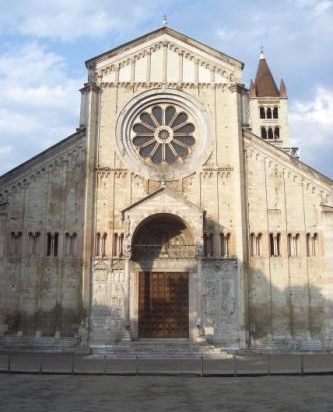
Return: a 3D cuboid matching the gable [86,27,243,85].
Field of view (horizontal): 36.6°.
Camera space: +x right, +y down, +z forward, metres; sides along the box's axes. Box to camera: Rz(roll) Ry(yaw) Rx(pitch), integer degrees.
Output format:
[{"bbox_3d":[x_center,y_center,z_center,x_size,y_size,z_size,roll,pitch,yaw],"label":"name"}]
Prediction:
[{"bbox_3d":[-0.114,-11.816,40.404,12.399,5.028,1.000,0,-14,-1],"label":"gable"}]

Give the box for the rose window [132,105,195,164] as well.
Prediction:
[{"bbox_3d":[-0.155,-5.504,39.079,4.942,4.947,0.450,0,-14,-1],"label":"rose window"}]

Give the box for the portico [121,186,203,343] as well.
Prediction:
[{"bbox_3d":[-0.243,4.116,35.290,5.796,10.393,2.500,0,-14,-1],"label":"portico"}]

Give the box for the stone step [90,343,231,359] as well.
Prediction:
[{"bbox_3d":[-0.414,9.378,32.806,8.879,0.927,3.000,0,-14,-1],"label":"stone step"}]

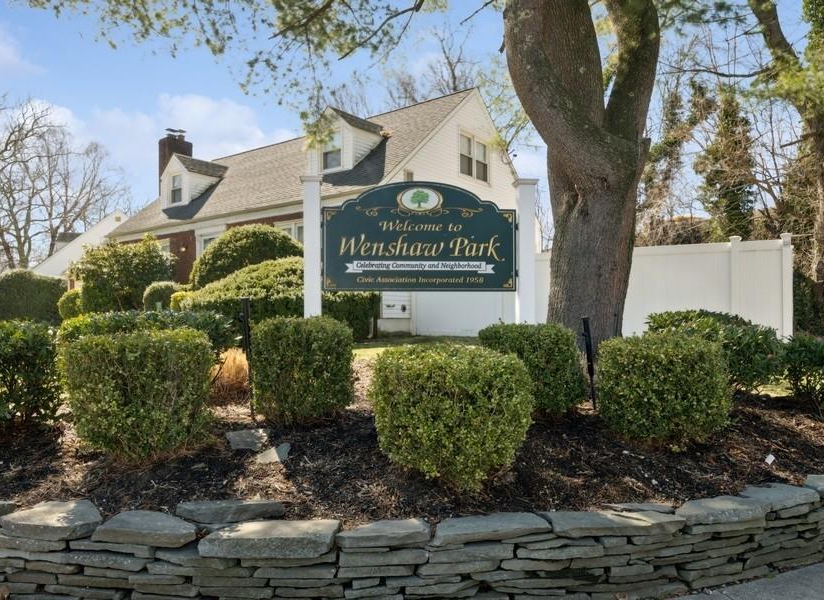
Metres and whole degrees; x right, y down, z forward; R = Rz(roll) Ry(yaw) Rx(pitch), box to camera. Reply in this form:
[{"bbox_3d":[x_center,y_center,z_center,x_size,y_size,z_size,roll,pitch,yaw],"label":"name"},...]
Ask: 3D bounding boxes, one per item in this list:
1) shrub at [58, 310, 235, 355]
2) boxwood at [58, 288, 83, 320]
[{"bbox_3d":[-2.508,0.539,5.692,1.500,0.800,1.000,0,-1,-15],"label":"shrub"},{"bbox_3d":[-8.400,0.250,14.800,0.900,1.050,0.900,0,0,0],"label":"boxwood"}]

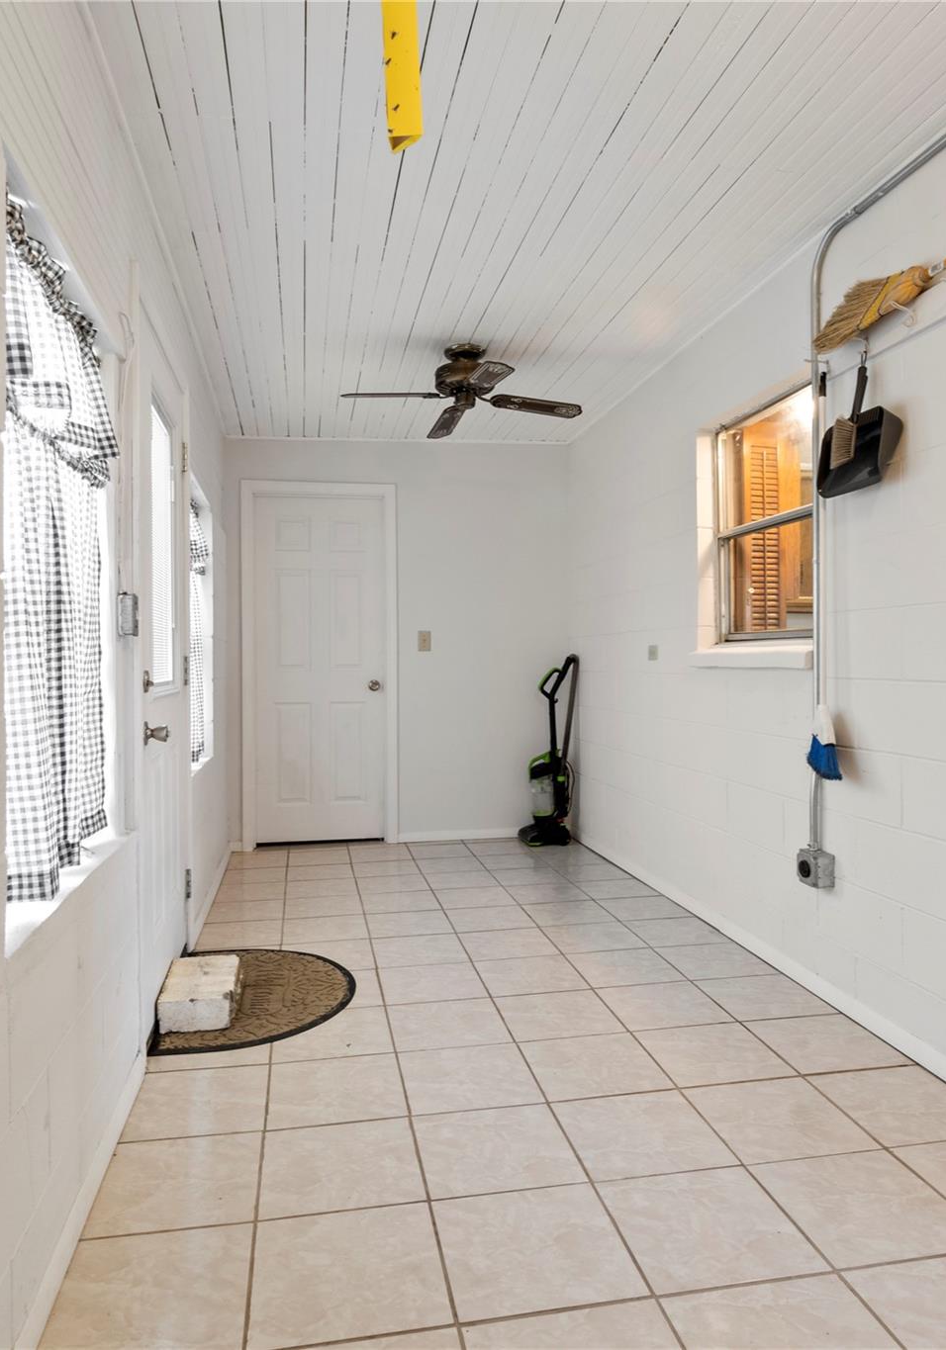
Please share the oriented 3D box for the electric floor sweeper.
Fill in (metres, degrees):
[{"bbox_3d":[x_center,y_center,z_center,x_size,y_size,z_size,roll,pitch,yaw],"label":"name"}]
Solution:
[{"bbox_3d":[0.462,0.444,5.096,0.370,1.135,0.290,0,1,-10],"label":"electric floor sweeper"}]

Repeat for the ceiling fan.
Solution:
[{"bbox_3d":[-0.025,-1.290,3.671,1.080,0.280,1.080,0,1,-6],"label":"ceiling fan"}]

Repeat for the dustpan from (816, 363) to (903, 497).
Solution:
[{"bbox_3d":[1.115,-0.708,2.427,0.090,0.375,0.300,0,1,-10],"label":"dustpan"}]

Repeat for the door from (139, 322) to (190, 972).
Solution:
[{"bbox_3d":[-1.012,-0.023,2.733,0.050,2.040,0.830,0,1,-10],"label":"door"}]

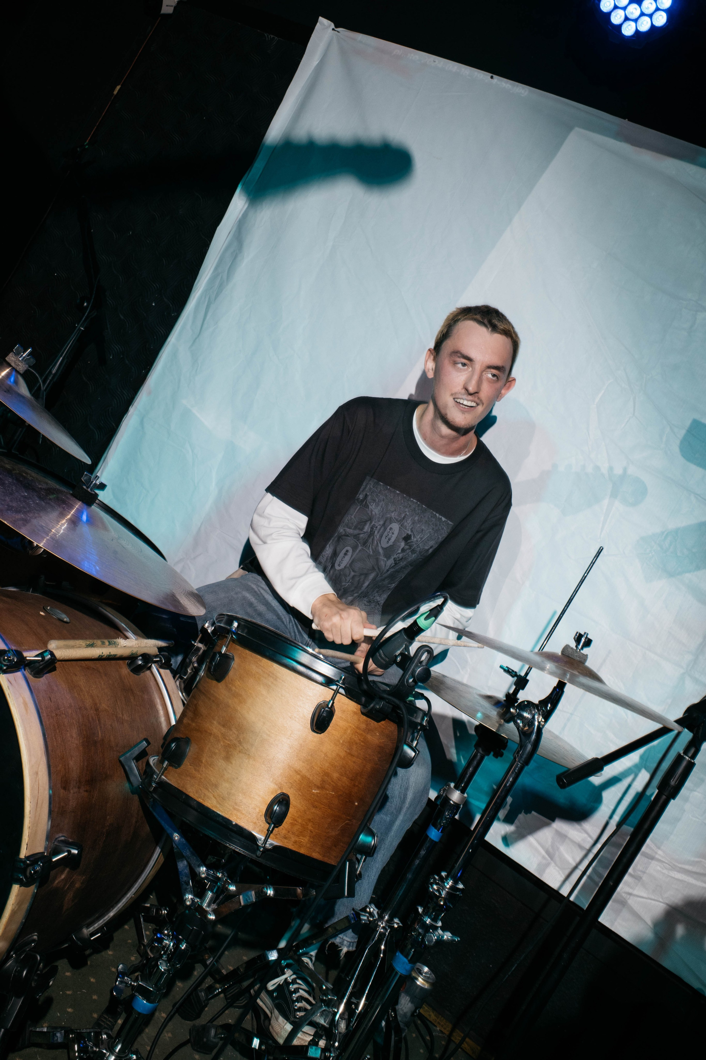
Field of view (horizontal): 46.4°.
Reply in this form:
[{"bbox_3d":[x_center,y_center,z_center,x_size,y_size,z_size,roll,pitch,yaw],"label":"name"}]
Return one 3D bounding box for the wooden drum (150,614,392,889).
[{"bbox_3d":[-0.103,0.314,1.215,0.338,0.262,0.338,28,-12,0],"label":"wooden drum"}]

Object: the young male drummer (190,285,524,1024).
[{"bbox_3d":[-0.041,0.190,1.640,0.580,1.360,0.660,30,0,-9],"label":"young male drummer"}]

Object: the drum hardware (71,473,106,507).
[{"bbox_3d":[-0.405,-0.062,1.260,0.040,0.041,0.037,34,0,0],"label":"drum hardware"}]

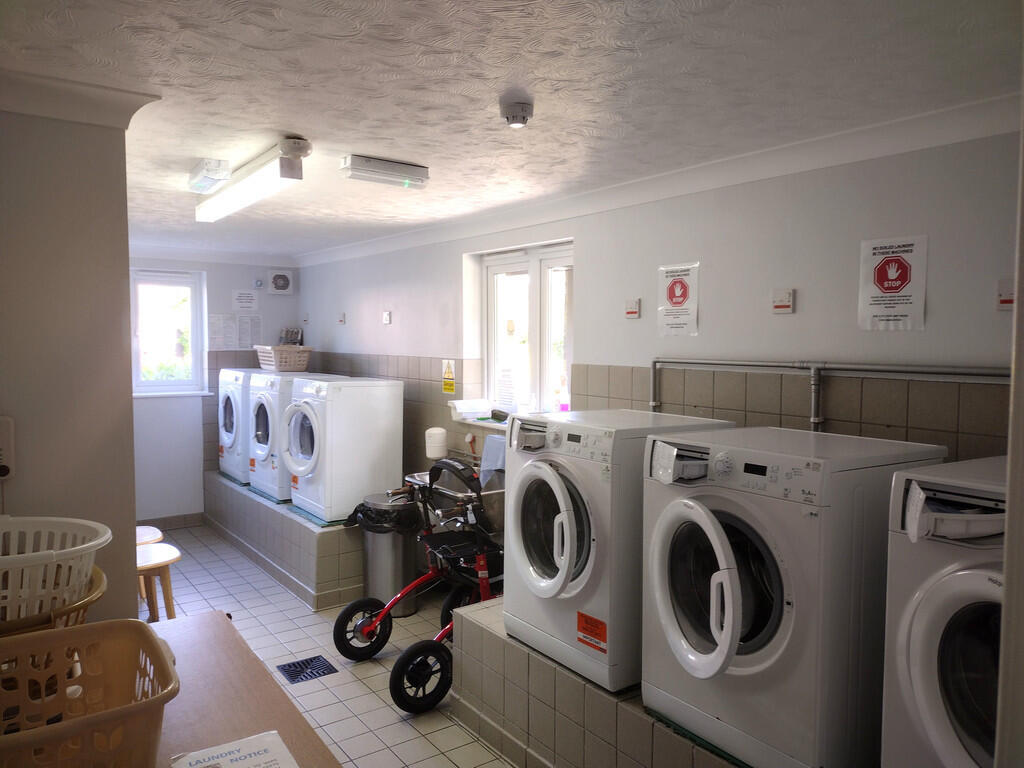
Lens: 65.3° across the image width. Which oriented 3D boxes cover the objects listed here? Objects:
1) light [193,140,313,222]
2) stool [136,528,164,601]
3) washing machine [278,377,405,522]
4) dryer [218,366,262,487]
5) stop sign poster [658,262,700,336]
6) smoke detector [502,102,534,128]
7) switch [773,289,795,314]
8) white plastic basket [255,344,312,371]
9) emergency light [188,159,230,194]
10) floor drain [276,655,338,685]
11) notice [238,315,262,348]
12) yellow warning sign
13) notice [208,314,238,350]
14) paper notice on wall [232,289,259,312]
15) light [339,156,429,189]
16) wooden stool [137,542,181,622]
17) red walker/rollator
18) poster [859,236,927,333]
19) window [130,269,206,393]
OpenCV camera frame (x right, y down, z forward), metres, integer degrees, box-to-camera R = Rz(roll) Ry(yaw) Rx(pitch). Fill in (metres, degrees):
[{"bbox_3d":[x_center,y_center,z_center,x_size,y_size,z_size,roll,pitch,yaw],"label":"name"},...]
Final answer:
[{"bbox_3d":[-1.125,-0.811,3.324,0.085,0.125,1.280,-2,4,-33],"label":"light"},{"bbox_3d":[-2.206,1.097,4.570,0.380,0.450,0.390,-2,4,-35],"label":"stool"},{"bbox_3d":[-1.071,0.384,5.029,0.555,0.825,0.595,-2,4,-35],"label":"washing machine"},{"bbox_3d":[-2.015,0.334,6.532,0.570,0.850,0.598,-2,4,-35],"label":"dryer"},{"bbox_3d":[0.698,-0.351,3.353,0.008,0.298,0.220,-2,4,-35],"label":"stop sign poster"},{"bbox_3d":[0.013,-0.784,2.355,0.100,0.052,0.100,0,3,0],"label":"smoke detector"},{"bbox_3d":[0.976,-0.299,2.863,0.025,0.086,0.086,-2,4,-35],"label":"switch"},{"bbox_3d":[-1.785,-0.206,6.230,0.310,0.200,0.460,-2,4,-35],"label":"white plastic basket"},{"bbox_3d":[-1.252,-0.847,3.301,0.110,0.090,0.320,-2,4,-30],"label":"emergency light"},{"bbox_3d":[-0.984,1.378,3.843,0.232,0.015,0.238,-2,4,-35],"label":"floor drain"},{"bbox_3d":[-2.198,-0.431,6.702,0.210,0.297,0.006,-2,4,-35],"label":"notice"},{"bbox_3d":[-0.383,-0.043,4.859,0.006,0.200,0.152,-2,4,-35],"label":"yellow warning sign"},{"bbox_3d":[-2.380,-0.424,6.577,0.213,0.297,0.006,-2,4,-35],"label":"notice"},{"bbox_3d":[-2.226,-0.697,6.666,0.210,0.172,0.006,-2,4,-35],"label":"paper notice on wall"},{"bbox_3d":[-0.496,-0.821,3.119,0.345,0.072,0.098,-2,4,-40],"label":"light"},{"bbox_3d":[-1.948,1.121,4.190,0.380,0.450,0.390,-2,4,-35],"label":"wooden stool"},{"bbox_3d":[-0.340,0.876,3.785,0.860,1.000,0.680,-2,4,-32],"label":"red walker/rollator"},{"bbox_3d":[1.230,-0.322,2.585,0.008,0.298,0.220,-2,4,-35],"label":"poster"},{"bbox_3d":[-2.807,-0.418,6.520,0.620,0.970,0.100,-2,4,-35],"label":"window"}]

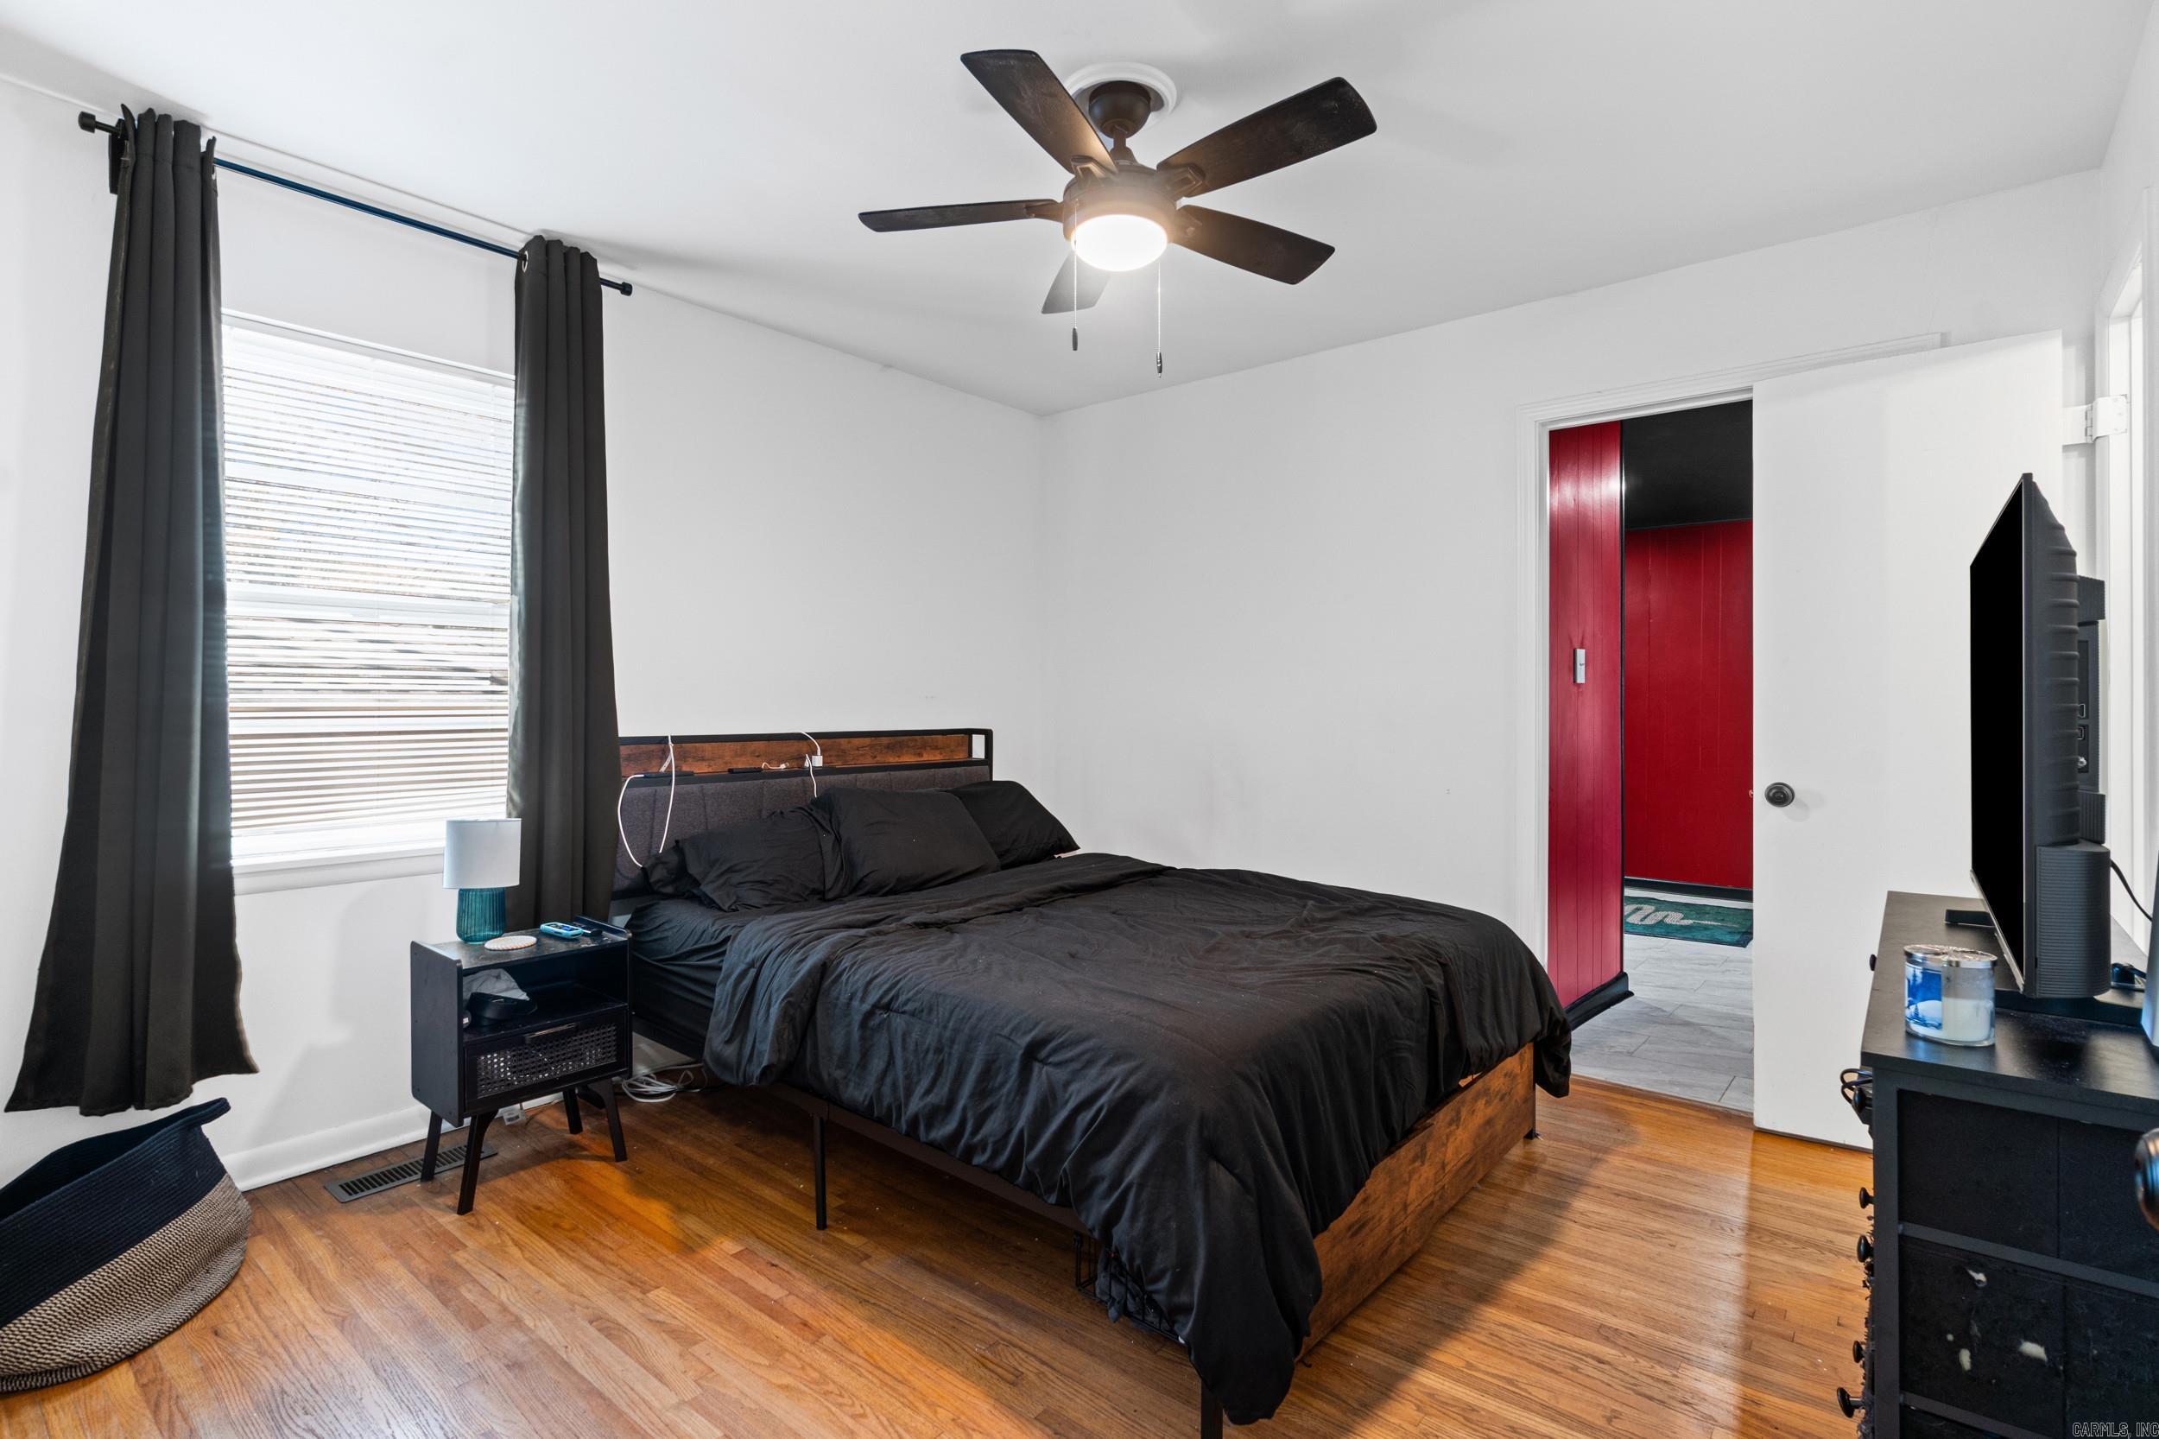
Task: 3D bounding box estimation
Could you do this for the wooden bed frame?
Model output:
[{"bbox_3d":[-0.084,0.595,2.727,2.160,1.050,1.545,1,1,40],"label":"wooden bed frame"}]

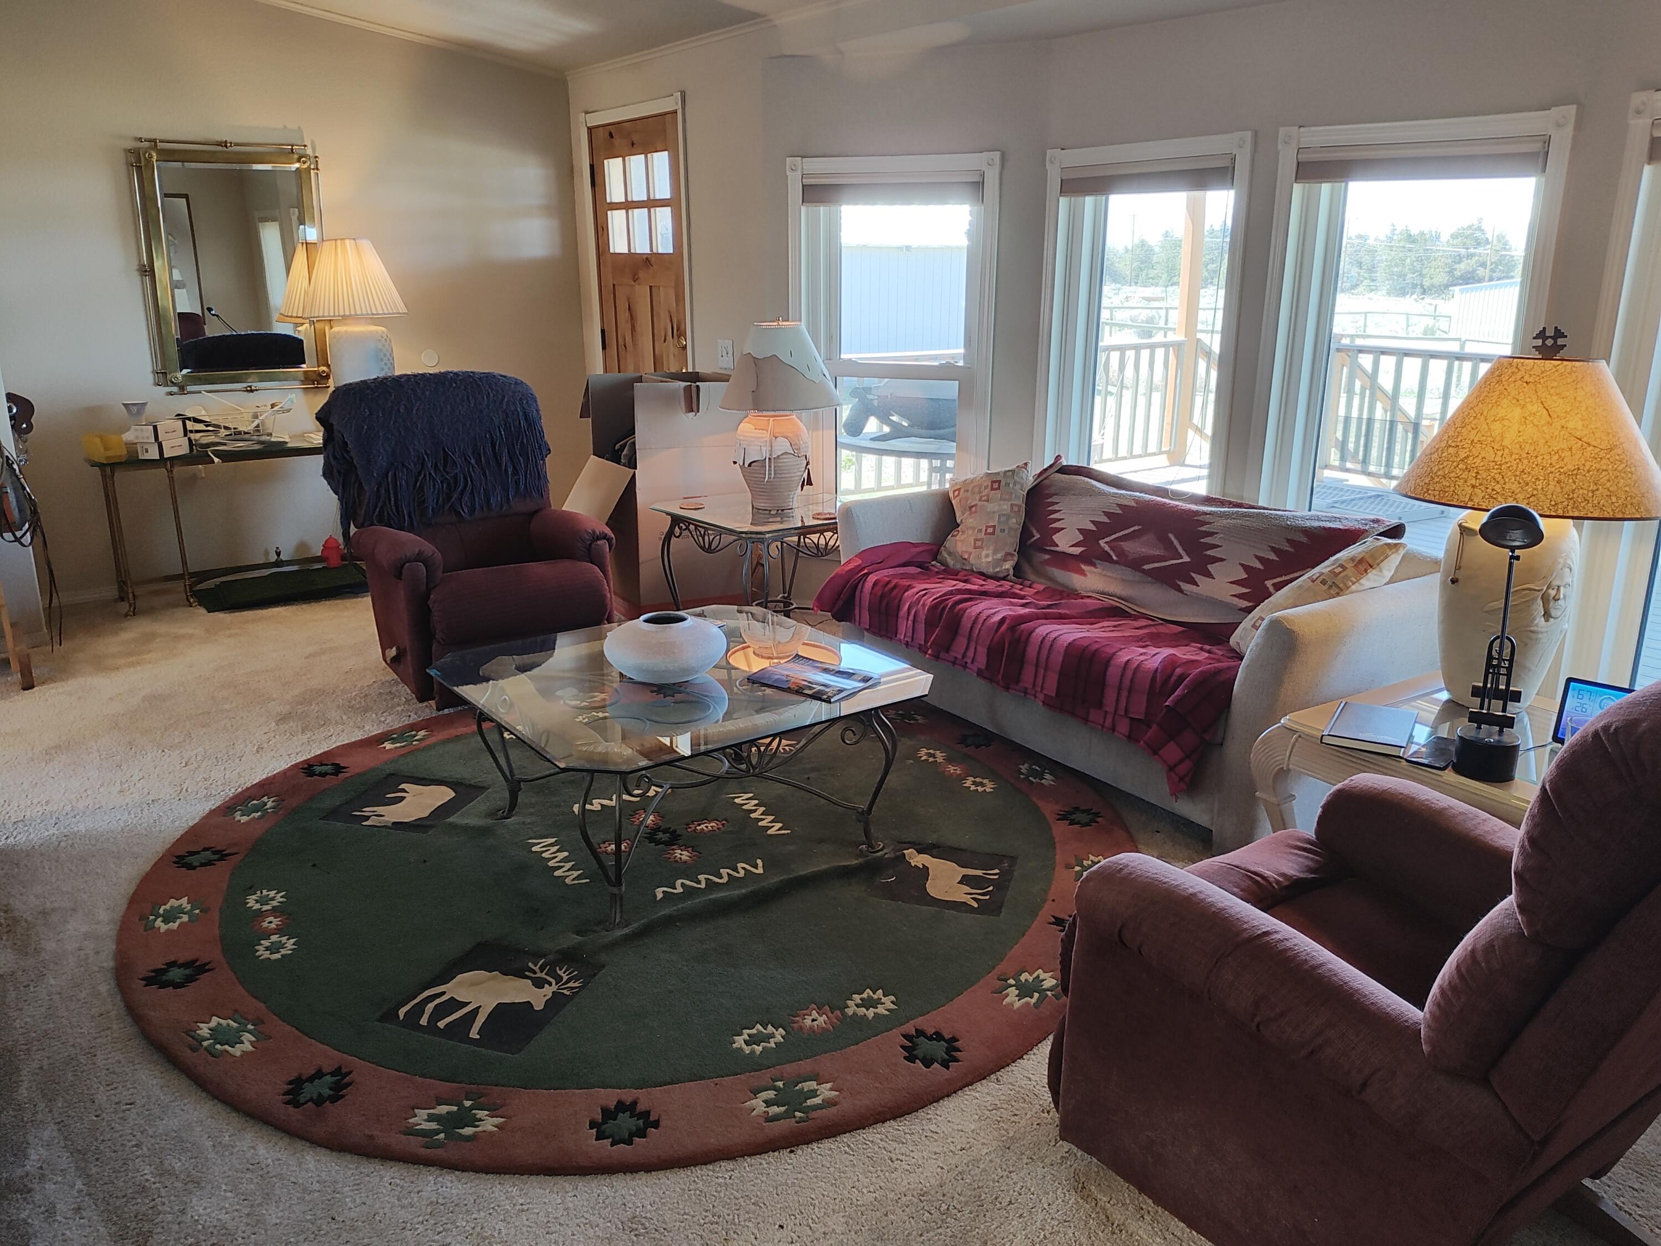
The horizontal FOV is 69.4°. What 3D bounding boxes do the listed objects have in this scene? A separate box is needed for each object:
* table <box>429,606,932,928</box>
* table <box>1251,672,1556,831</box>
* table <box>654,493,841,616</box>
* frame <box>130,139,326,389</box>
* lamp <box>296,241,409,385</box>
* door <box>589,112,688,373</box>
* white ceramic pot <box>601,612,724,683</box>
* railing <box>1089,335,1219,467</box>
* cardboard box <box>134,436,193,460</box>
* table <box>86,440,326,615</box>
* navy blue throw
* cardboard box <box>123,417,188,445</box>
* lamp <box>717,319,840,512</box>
[{"bbox_3d":[-0.368,0.336,3.022,0.980,0.444,0.965,-12,20,-35],"label":"table"},{"bbox_3d":[1.308,0.464,2.460,0.590,0.520,0.640,-12,20,-35],"label":"table"},{"bbox_3d":[-0.223,-0.172,4.566,0.660,0.545,0.660,-12,21,-34],"label":"table"},{"bbox_3d":[-2.582,-1.544,5.253,0.720,1.035,0.060,-12,24,-34],"label":"frame"},{"bbox_3d":[-2.124,-1.274,5.415,0.460,0.875,0.460,-12,21,-34],"label":"lamp"},{"bbox_3d":[-0.923,-1.346,5.896,0.060,2.040,0.908,-12,20,-35],"label":"door"},{"bbox_3d":[-0.413,0.059,3.008,0.310,0.152,0.310,0,17,0],"label":"white ceramic pot"},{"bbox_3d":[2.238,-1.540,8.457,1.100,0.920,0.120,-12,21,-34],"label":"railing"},{"bbox_3d":[-2.789,-0.730,5.030,0.096,0.067,0.190,2,17,8],"label":"cardboard box"},{"bbox_3d":[-2.479,-0.487,5.431,1.420,0.650,0.370,-12,21,-34],"label":"table"},{"bbox_3d":[-1.437,-0.637,4.410,0.760,0.550,0.420,-12,20,-35],"label":"navy blue throw"},{"bbox_3d":[-2.814,-0.801,5.035,0.098,0.067,0.190,2,17,8],"label":"cardboard box"},{"bbox_3d":[-0.181,-0.762,4.397,0.435,0.680,0.435,0,17,0],"label":"lamp"}]

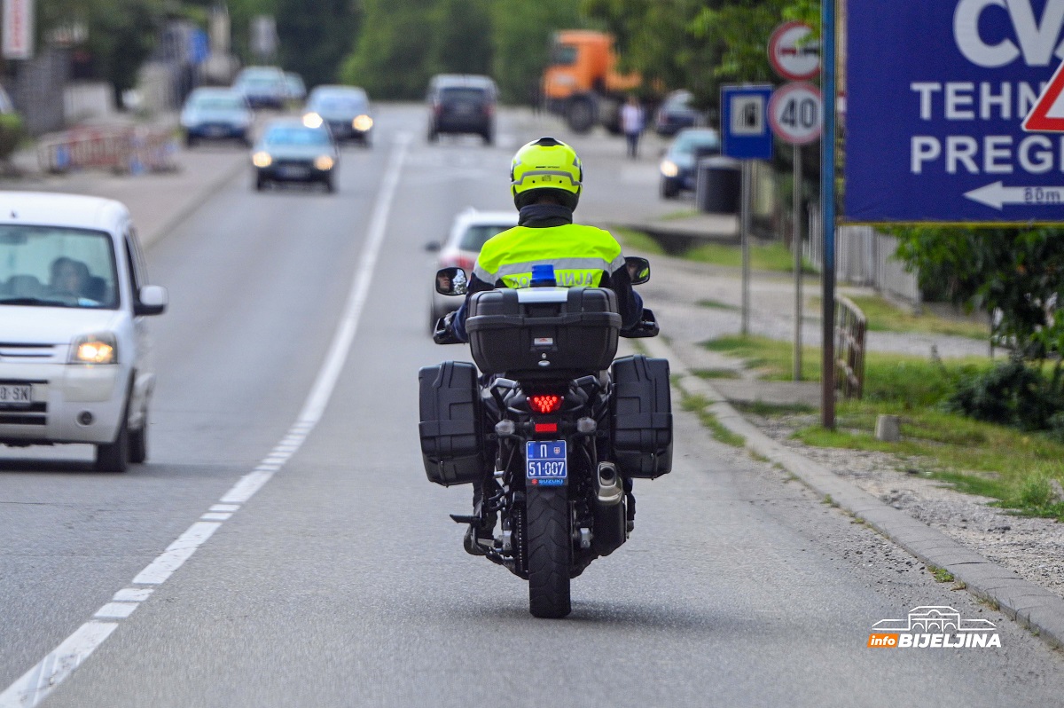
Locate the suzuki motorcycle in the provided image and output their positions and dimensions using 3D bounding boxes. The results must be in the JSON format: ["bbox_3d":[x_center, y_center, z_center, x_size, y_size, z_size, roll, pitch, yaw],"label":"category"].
[{"bbox_3d":[0.055,0.275,22.400,0.920,1.380,2.280,-1,1,0],"label":"suzuki motorcycle"}]

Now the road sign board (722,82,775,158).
[{"bbox_3d":[2.487,-2.689,68.300,0.600,0.880,0.050,0,1,2],"label":"road sign board"}]

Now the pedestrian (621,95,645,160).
[{"bbox_3d":[2.743,-6.188,161.000,0.550,1.660,0.350,0,1,0],"label":"pedestrian"}]

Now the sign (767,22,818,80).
[{"bbox_3d":[2.623,-2.993,58.200,0.600,0.600,0.050,0,1,2],"label":"sign"}]

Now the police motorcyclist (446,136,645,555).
[{"bbox_3d":[0.050,-0.036,22.600,0.750,1.580,0.800,0,1,0],"label":"police motorcyclist"}]

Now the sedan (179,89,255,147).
[{"bbox_3d":[-8.212,-6.155,154.300,1.750,1.480,4.300,0,3,-1],"label":"sedan"}]

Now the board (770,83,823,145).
[{"bbox_3d":[2.618,-2.367,58.000,0.600,0.600,0.050,0,1,2],"label":"board"}]

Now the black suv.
[{"bbox_3d":[-1.895,-6.618,160.800,1.820,1.780,4.450,0,3,-1],"label":"black suv"}]

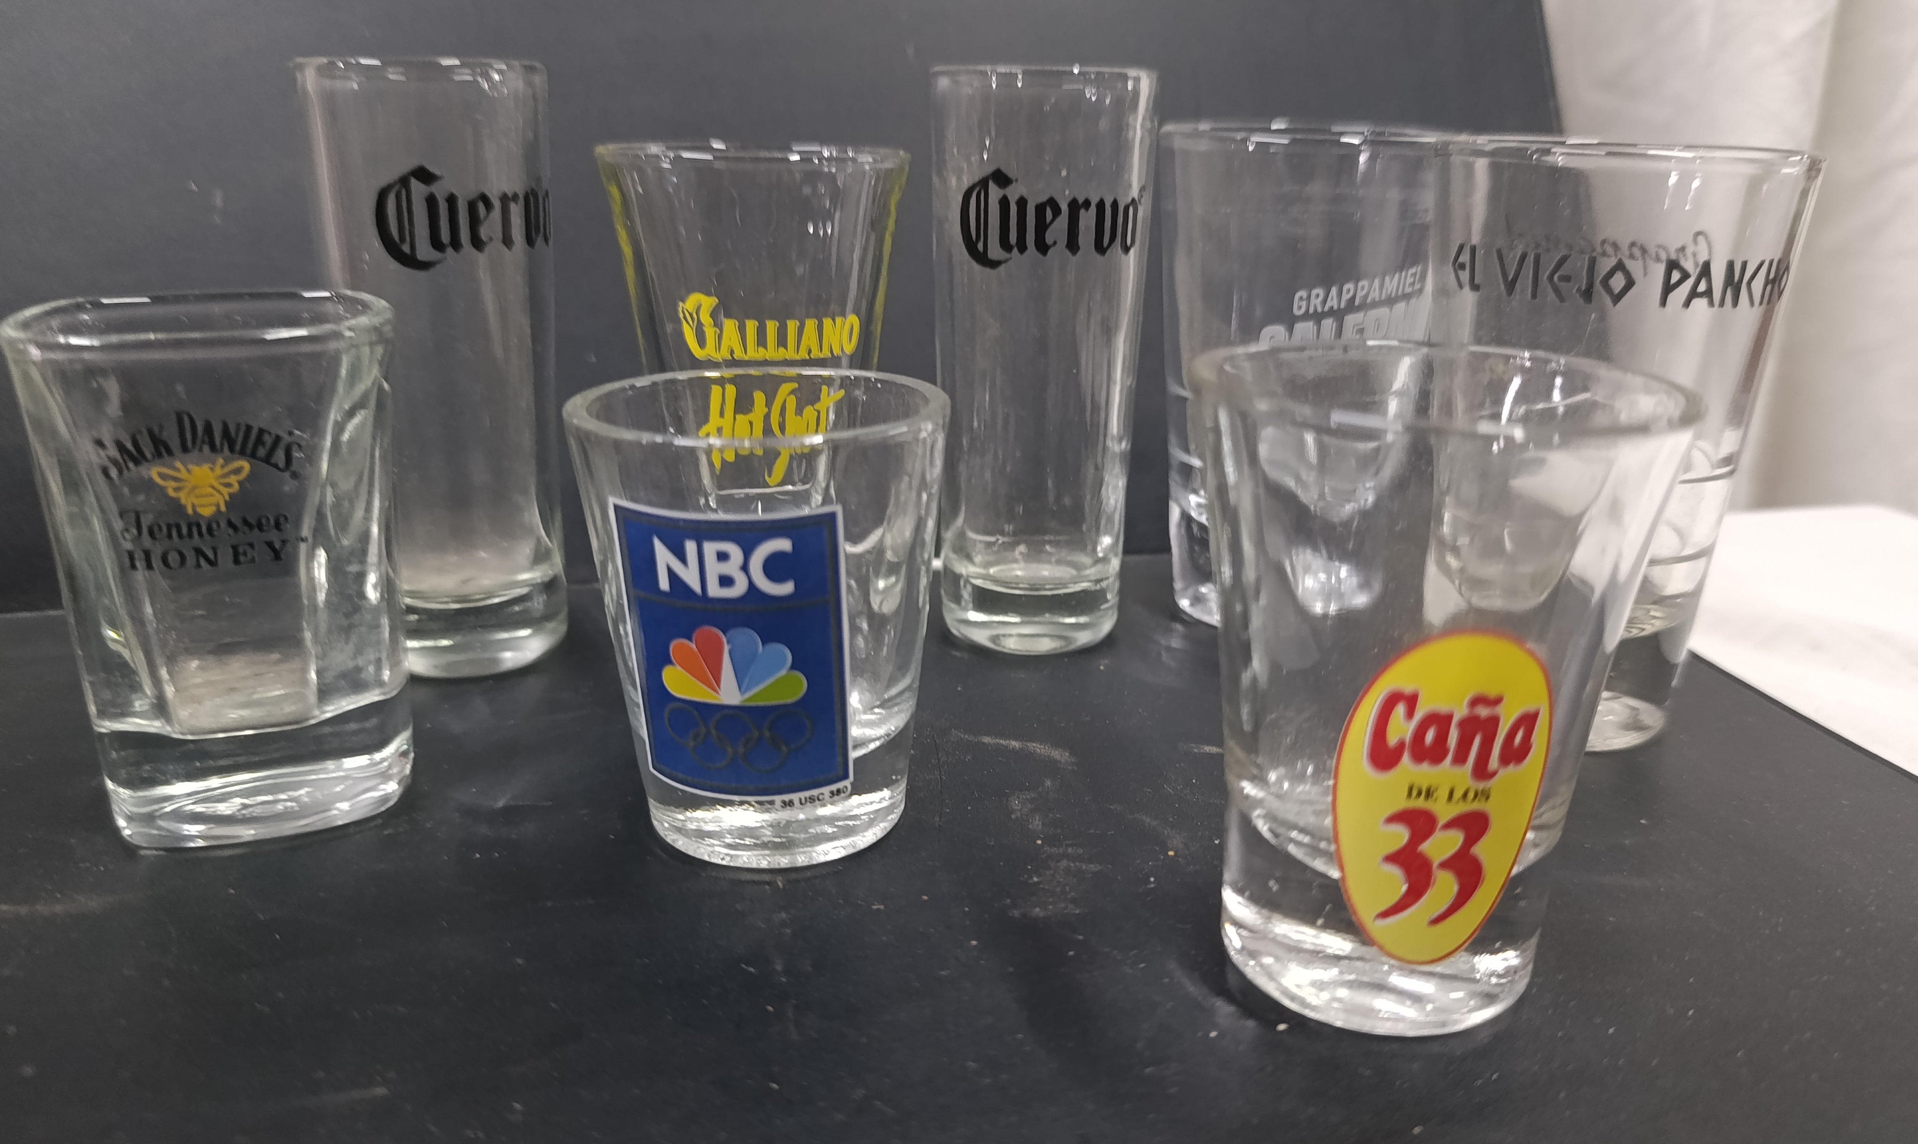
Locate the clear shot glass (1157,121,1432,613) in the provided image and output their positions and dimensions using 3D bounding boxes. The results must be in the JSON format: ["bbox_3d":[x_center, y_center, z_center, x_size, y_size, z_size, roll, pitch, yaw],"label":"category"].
[{"bbox_3d":[0.068,-0.040,0.269,0.059,0.097,0.059,-1,19,-5],"label":"clear shot glass"}]

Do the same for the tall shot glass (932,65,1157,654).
[{"bbox_3d":[0.014,-0.039,0.254,0.040,0.105,0.040,1,19,1],"label":"tall shot glass"}]

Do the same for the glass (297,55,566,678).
[{"bbox_3d":[-0.091,-0.036,0.240,0.040,0.105,0.040,-14,24,-37],"label":"glass"}]

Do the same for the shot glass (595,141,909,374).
[{"bbox_3d":[-0.037,-0.032,0.250,0.055,0.092,0.055,-4,19,-13],"label":"shot glass"}]

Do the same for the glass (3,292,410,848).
[{"bbox_3d":[-0.103,-0.002,0.193,0.048,0.070,0.048,-5,19,-17],"label":"glass"}]

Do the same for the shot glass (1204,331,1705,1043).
[{"bbox_3d":[0.051,0.013,0.154,0.052,0.070,0.052,2,19,5],"label":"shot glass"}]

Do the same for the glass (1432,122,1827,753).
[{"bbox_3d":[0.102,-0.022,0.223,0.055,0.094,0.055,7,19,17],"label":"glass"}]

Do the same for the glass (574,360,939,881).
[{"bbox_3d":[-0.027,0.006,0.189,0.051,0.060,0.051,1,19,2],"label":"glass"}]

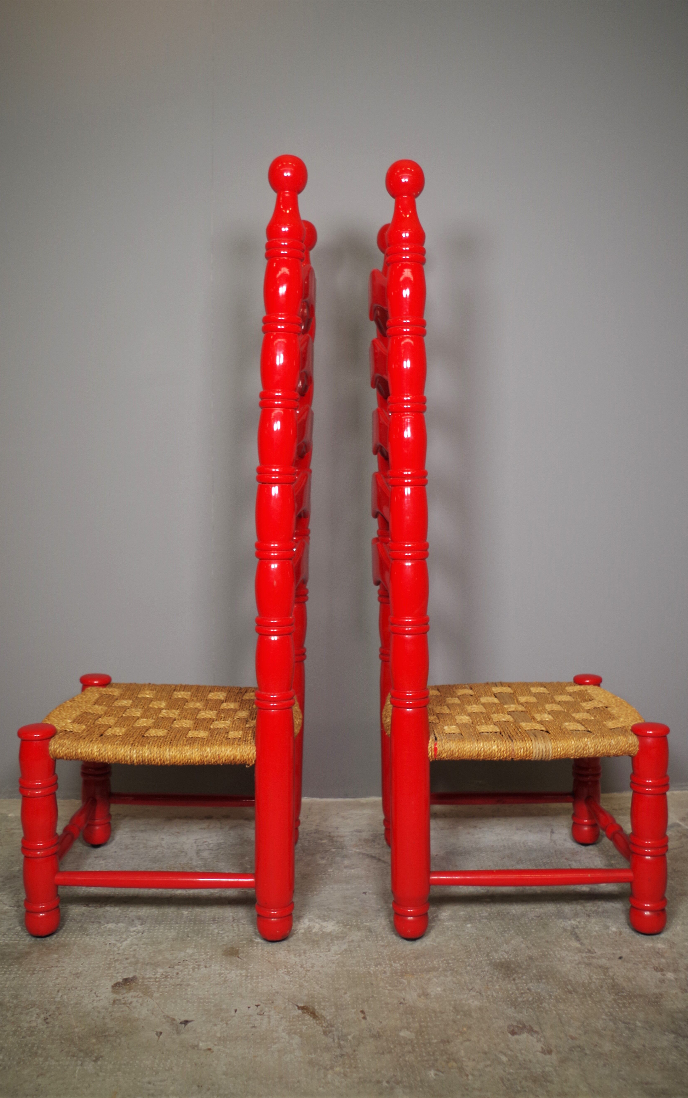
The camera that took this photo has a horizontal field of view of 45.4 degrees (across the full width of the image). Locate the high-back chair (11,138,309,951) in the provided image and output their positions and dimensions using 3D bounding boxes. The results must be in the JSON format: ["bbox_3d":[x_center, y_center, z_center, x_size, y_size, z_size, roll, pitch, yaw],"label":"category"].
[{"bbox_3d":[-0.308,0.012,1.569,0.516,1.330,0.432,0,6,0],"label":"high-back chair"}]

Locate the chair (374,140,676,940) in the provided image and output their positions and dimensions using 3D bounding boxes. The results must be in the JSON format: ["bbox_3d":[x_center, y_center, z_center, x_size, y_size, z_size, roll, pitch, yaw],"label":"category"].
[{"bbox_3d":[0.311,0.013,1.581,0.516,1.330,0.432,0,6,-1],"label":"chair"}]

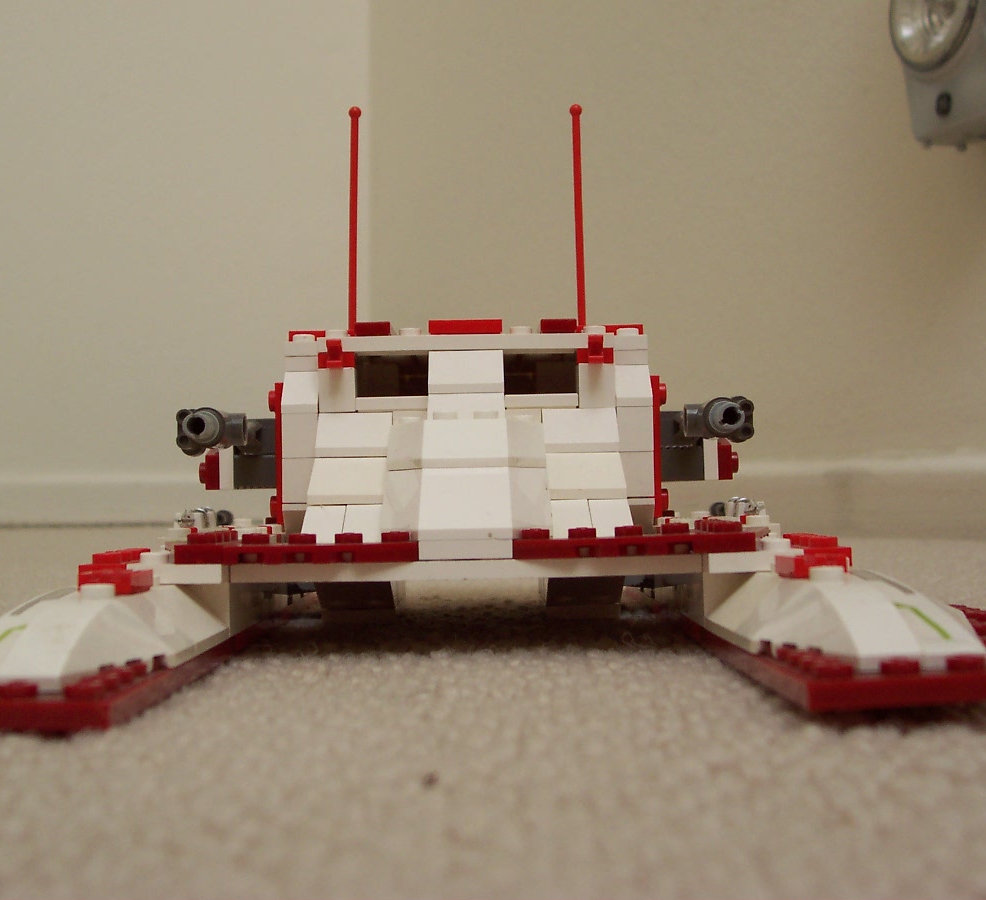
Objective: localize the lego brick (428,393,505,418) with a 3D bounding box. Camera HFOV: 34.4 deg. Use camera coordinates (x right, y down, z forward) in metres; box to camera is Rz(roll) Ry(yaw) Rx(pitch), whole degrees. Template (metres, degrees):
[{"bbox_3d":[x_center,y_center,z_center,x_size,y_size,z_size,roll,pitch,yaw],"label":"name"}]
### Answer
[{"bbox_3d":[-0.005,-0.007,0.335,0.016,0.010,0.016,-1,-1,0],"label":"lego brick"}]

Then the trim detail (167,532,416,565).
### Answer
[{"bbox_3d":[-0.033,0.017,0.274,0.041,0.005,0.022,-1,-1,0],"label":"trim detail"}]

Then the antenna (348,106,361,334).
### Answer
[{"bbox_3d":[-0.034,-0.055,0.387,0.003,0.057,0.003,0,-2,-1],"label":"antenna"}]

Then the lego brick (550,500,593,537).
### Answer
[{"bbox_3d":[0.015,0.014,0.315,0.008,0.010,0.022,-1,-1,0],"label":"lego brick"}]

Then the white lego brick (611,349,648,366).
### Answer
[{"bbox_3d":[0.030,-0.020,0.357,0.008,0.003,0.009,-1,-1,0],"label":"white lego brick"}]

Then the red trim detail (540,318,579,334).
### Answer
[{"bbox_3d":[0.014,-0.027,0.354,0.008,0.003,0.011,-1,-2,-1],"label":"red trim detail"}]

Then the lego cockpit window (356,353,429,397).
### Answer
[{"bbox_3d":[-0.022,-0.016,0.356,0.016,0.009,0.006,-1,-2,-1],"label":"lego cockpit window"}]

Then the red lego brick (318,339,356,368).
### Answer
[{"bbox_3d":[-0.034,-0.021,0.346,0.008,0.006,0.012,-1,-1,0],"label":"red lego brick"}]

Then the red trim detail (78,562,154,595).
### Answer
[{"bbox_3d":[-0.054,0.019,0.232,0.009,0.004,0.015,-1,-1,0],"label":"red trim detail"}]

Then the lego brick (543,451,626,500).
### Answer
[{"bbox_3d":[0.019,0.005,0.331,0.016,0.010,0.023,-1,-1,0],"label":"lego brick"}]

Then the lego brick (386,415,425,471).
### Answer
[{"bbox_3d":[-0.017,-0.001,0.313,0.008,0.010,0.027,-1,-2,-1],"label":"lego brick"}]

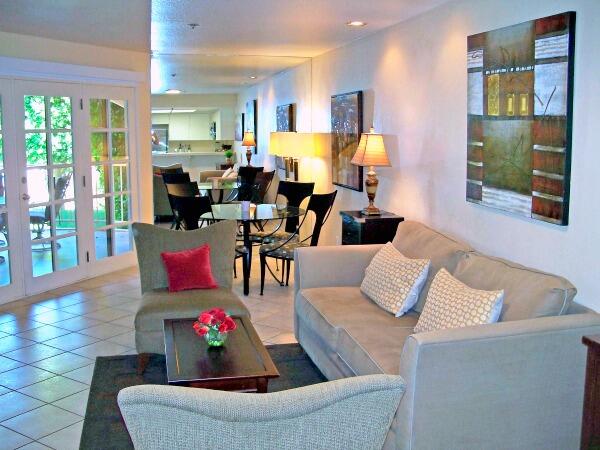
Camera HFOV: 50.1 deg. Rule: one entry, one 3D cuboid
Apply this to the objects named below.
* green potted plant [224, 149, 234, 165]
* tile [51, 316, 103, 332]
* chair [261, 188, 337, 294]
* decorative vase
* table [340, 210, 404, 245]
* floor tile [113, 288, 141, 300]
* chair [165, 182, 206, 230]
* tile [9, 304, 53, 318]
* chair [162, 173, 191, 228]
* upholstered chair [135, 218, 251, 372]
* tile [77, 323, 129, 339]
[{"bbox_3d":[-1.447,-1.388,13.203,0.194,0.337,0.194,-1,9,-14],"label":"green potted plant"},{"bbox_3d":[-1.783,0.800,5.146,0.311,0.010,0.311,6,10,31],"label":"tile"},{"bbox_3d":[-0.002,0.172,6.091,0.561,0.996,0.459,6,10,31],"label":"chair"},{"bbox_3d":[-0.469,0.618,3.587,0.130,0.100,0.130,-1,9,-13],"label":"decorative vase"},{"bbox_3d":[0.605,0.348,5.404,0.367,0.867,0.459,-1,9,-14],"label":"table"},{"bbox_3d":[-1.614,0.679,6.288,0.317,0.010,0.317,6,10,31],"label":"floor tile"},{"bbox_3d":[-1.201,0.040,7.265,0.450,0.980,0.520,-6,11,-40],"label":"chair"},{"bbox_3d":[-2.393,0.758,5.641,0.317,0.010,0.317,6,10,31],"label":"tile"},{"bbox_3d":[-1.442,-0.198,8.430,0.459,0.996,0.561,6,10,30],"label":"chair"},{"bbox_3d":[-0.787,0.492,4.587,0.770,0.900,0.880,-1,9,-13],"label":"upholstered chair"},{"bbox_3d":[-1.519,0.828,4.984,0.311,0.010,0.311,6,10,31],"label":"tile"}]

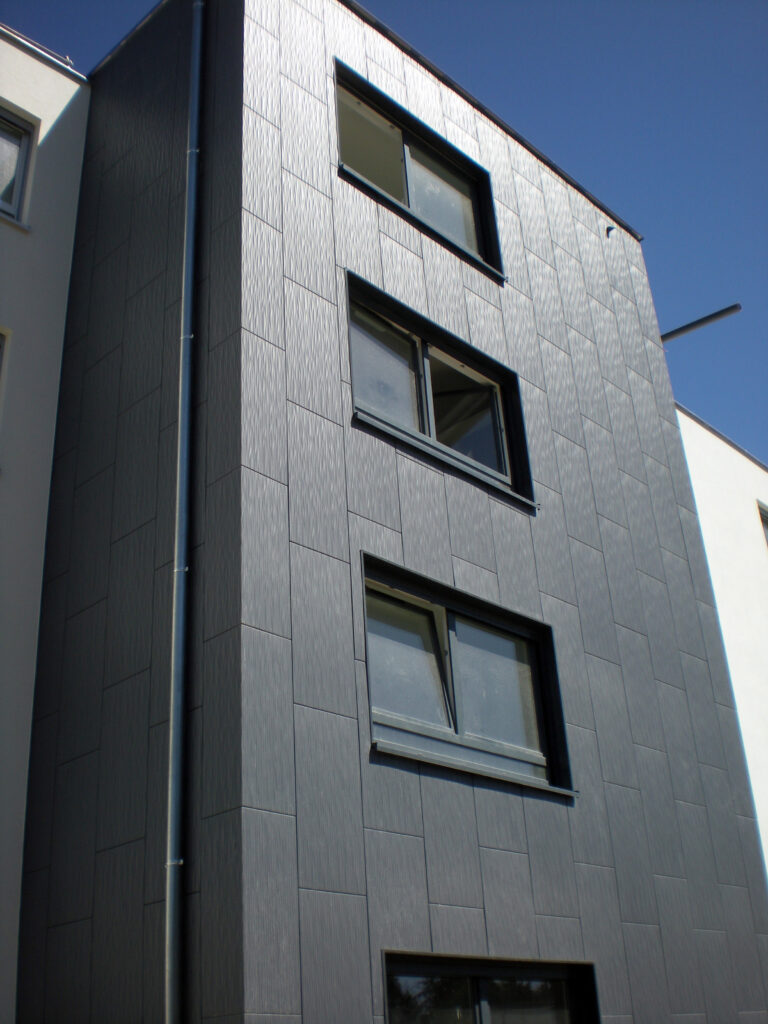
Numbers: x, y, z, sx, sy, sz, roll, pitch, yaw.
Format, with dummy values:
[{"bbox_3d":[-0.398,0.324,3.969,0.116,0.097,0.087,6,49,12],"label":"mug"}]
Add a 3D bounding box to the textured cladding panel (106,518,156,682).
[{"bbox_3d":[-1.924,0.696,8.570,0.605,1.206,0.030,-26,-35,37],"label":"textured cladding panel"}]

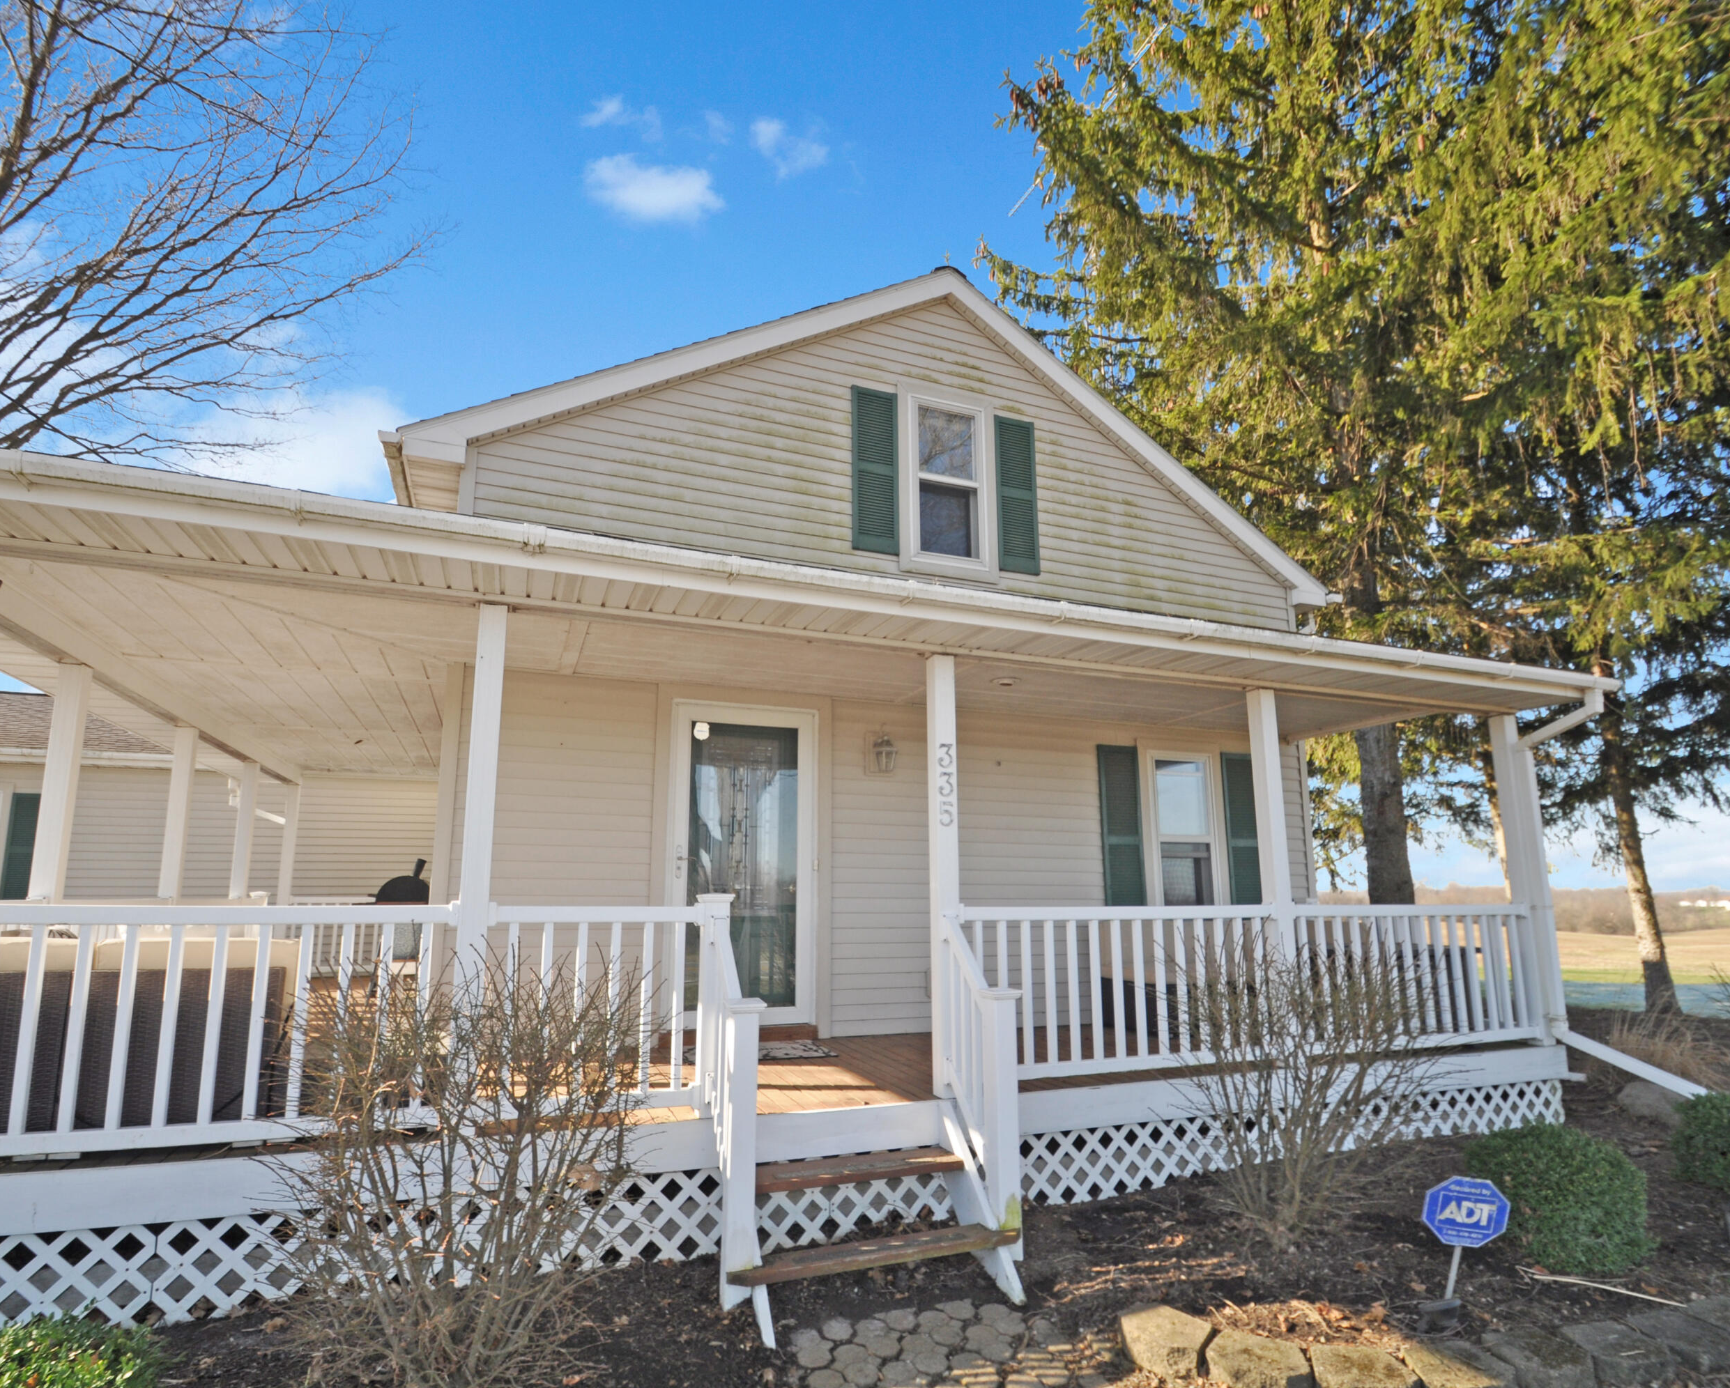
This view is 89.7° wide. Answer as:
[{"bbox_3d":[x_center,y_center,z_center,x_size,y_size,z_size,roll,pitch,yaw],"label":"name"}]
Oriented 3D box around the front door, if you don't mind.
[{"bbox_3d":[-0.785,1.095,5.658,0.960,2.060,0.090,5,-12,-21],"label":"front door"}]

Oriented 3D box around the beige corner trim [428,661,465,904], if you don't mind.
[{"bbox_3d":[-2.456,0.927,5.032,0.110,2.265,0.110,5,-12,-21],"label":"beige corner trim"}]

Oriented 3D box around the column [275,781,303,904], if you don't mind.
[{"bbox_3d":[-6.436,2.086,9.699,0.105,2.150,0.105,5,-12,-21],"label":"column"}]

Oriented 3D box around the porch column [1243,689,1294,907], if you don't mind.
[{"bbox_3d":[2.453,1.058,5.214,0.105,2.210,0.105,5,-12,-21],"label":"porch column"}]

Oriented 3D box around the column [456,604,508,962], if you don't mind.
[{"bbox_3d":[-1.625,0.676,3.654,0.105,2.174,0.105,5,-12,-21],"label":"column"}]

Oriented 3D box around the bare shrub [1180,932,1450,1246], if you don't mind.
[{"bbox_3d":[2.093,1.792,4.098,1.020,1.270,1.000,5,-12,-21],"label":"bare shrub"}]

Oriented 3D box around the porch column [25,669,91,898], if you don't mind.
[{"bbox_3d":[-4.399,0.884,4.719,0.105,2.150,0.105,5,-12,-21],"label":"porch column"}]

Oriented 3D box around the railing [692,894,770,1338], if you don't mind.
[{"bbox_3d":[-0.535,1.555,3.485,0.140,1.460,0.880,5,-12,-21],"label":"railing"}]

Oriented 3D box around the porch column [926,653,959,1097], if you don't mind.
[{"bbox_3d":[0.404,0.874,4.429,0.105,2.195,0.105,5,-12,-21],"label":"porch column"}]

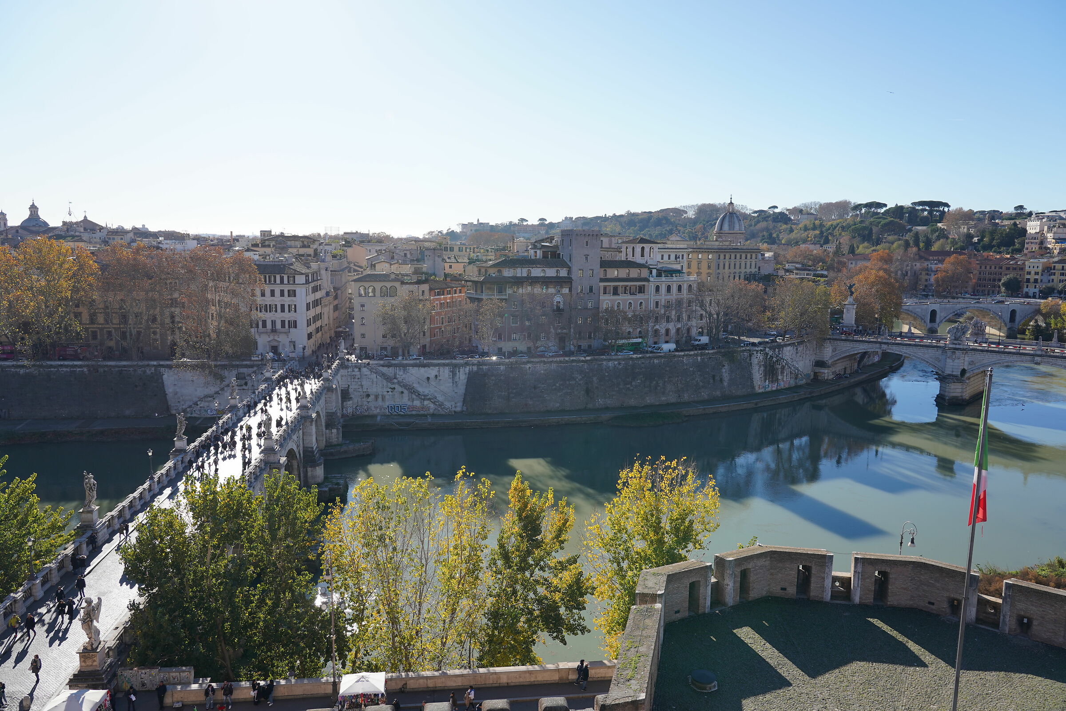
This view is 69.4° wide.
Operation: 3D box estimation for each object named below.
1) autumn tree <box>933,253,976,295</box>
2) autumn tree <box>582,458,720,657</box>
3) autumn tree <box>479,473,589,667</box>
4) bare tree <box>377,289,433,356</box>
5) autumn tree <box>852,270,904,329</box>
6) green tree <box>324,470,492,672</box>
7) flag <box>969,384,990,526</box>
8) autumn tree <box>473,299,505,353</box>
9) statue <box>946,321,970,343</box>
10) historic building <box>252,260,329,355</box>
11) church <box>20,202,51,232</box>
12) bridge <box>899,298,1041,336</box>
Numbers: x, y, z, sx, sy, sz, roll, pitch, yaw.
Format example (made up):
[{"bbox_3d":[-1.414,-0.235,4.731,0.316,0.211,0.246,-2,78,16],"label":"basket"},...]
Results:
[{"bbox_3d":[227.260,-43.090,415.180,20.000,22.370,18.000,5,10,28],"label":"autumn tree"},{"bbox_3d":[9.590,17.380,62.430,10.000,17.760,9.500,2,9,9],"label":"autumn tree"},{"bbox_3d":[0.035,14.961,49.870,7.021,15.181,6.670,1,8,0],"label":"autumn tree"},{"bbox_3d":[-30.408,-7.679,183.122,12.994,15.923,12.345,-1,8,-9],"label":"bare tree"},{"bbox_3d":[119.200,-19.550,266.490,15.500,20.770,15.000,5,9,24],"label":"autumn tree"},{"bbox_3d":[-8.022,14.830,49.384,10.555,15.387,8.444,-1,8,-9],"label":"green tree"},{"bbox_3d":[13.926,3.087,23.973,0.550,4.539,0.400,6,9,31],"label":"flag"},{"bbox_3d":[-10.550,-7.000,185.730,7.500,13.740,7.000,0,9,-3],"label":"autumn tree"},{"bbox_3d":[117.250,-6.480,212.320,5.300,6.130,4.000,6,10,32],"label":"statue"},{"bbox_3d":[-60.030,-12.700,191.860,13.800,22.600,22.000,1,9,1],"label":"historic building"},{"bbox_3d":[-276.620,-77.030,427.610,15.000,16.860,15.000,-5,10,-32],"label":"church"},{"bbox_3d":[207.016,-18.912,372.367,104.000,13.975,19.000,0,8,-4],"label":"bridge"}]

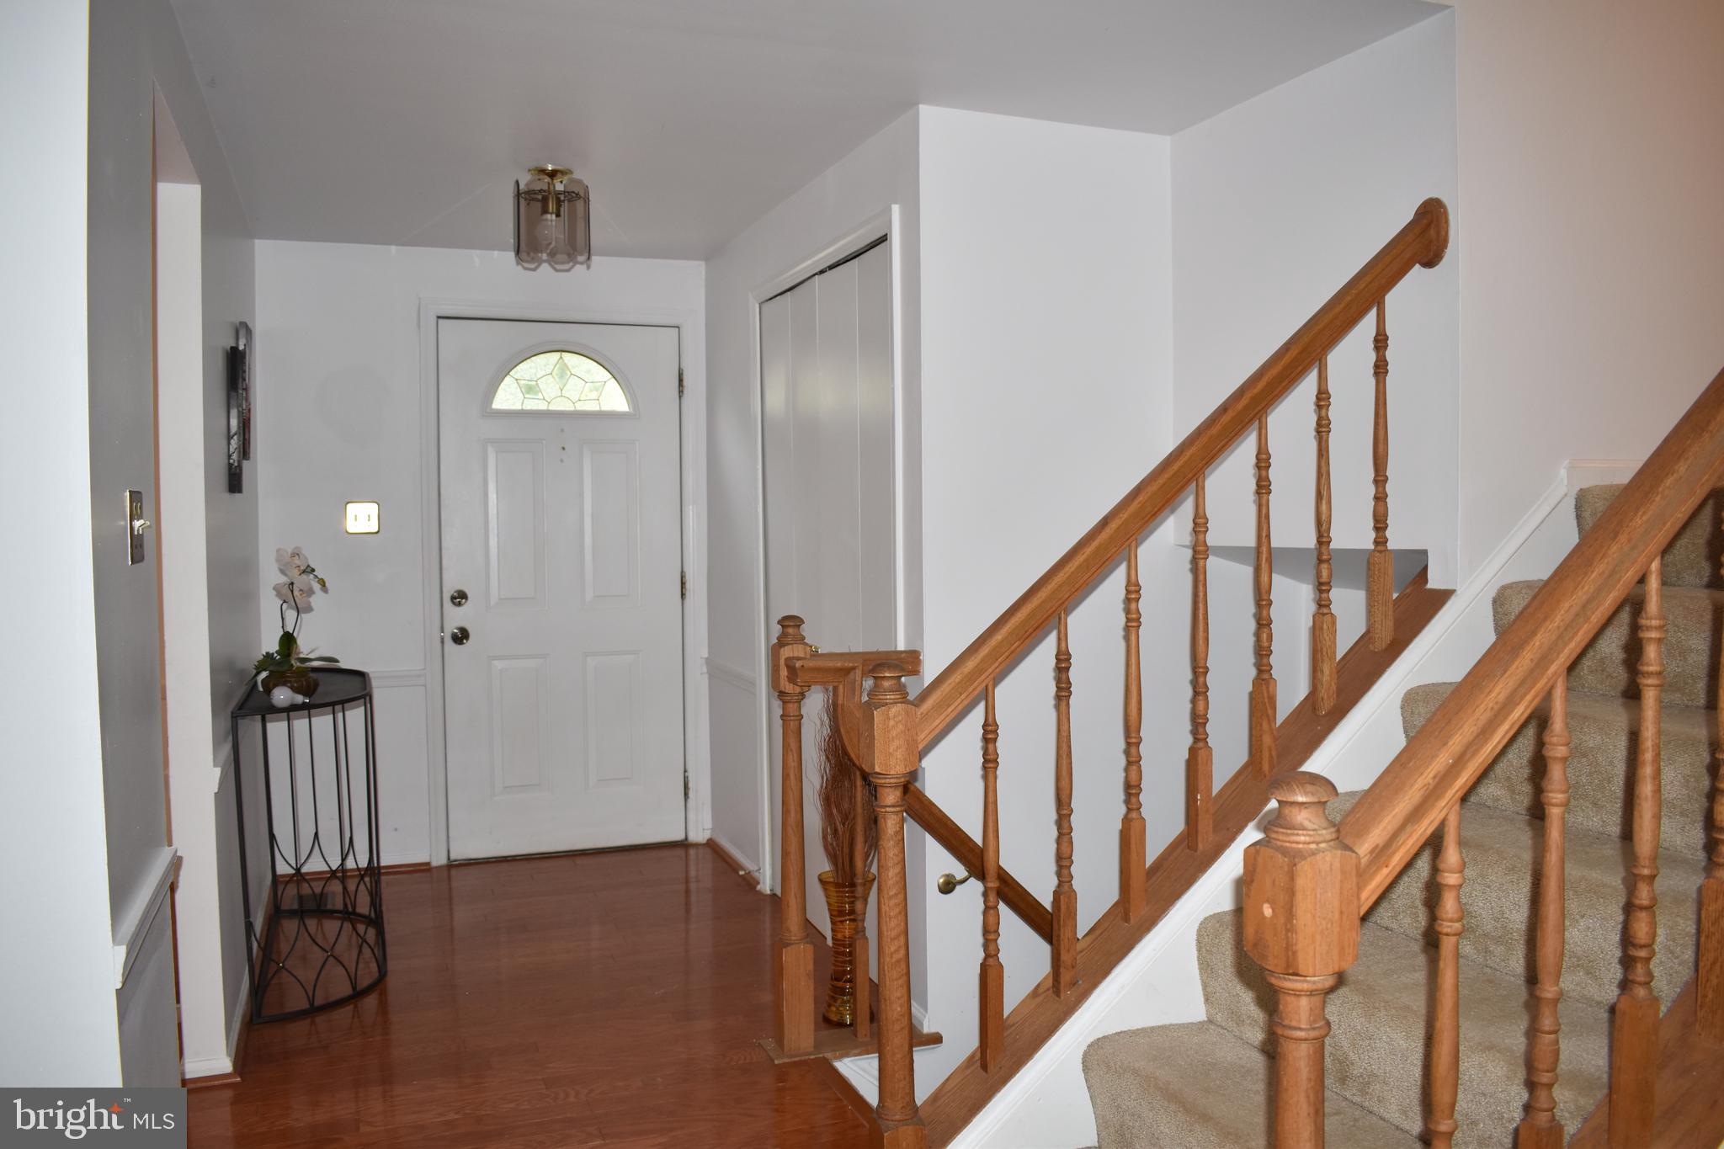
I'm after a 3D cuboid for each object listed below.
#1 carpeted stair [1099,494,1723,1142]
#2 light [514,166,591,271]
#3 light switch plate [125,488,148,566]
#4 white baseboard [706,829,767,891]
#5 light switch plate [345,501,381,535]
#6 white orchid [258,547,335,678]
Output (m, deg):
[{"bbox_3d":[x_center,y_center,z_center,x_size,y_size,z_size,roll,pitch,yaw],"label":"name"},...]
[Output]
[{"bbox_3d":[0.944,0.515,1.946,1.450,1.330,0.890,-1,3,-21],"label":"carpeted stair"},{"bbox_3d":[-0.882,-1.010,3.676,0.220,0.285,0.220,-1,3,-21],"label":"light"},{"bbox_3d":[-1.124,-0.073,2.005,0.012,0.116,0.120,-1,3,-21],"label":"light switch plate"},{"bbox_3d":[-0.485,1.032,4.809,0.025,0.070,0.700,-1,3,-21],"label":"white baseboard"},{"bbox_3d":[-1.783,-0.203,4.620,0.118,0.117,0.010,-1,3,-21],"label":"light switch plate"},{"bbox_3d":[-1.549,0.106,3.536,0.210,0.370,0.200,-1,3,-21],"label":"white orchid"}]

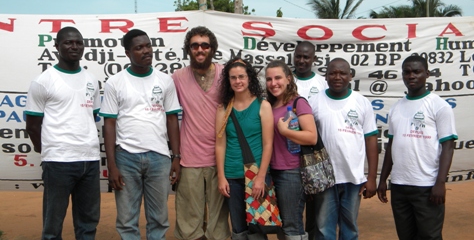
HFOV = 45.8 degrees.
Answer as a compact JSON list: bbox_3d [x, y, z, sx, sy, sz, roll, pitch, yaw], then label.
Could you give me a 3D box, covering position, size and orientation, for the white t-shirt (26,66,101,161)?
[{"bbox_3d":[-1.174,-0.044,3.780,0.480,0.640,0.290,-2,5,-28],"label":"white t-shirt"}]

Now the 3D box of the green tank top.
[{"bbox_3d":[0.045,0.126,3.920,0.300,0.570,0.230,0,2,7],"label":"green tank top"}]

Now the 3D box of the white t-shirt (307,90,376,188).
[{"bbox_3d":[0.740,0.117,3.980,0.510,0.670,0.300,0,4,3],"label":"white t-shirt"}]

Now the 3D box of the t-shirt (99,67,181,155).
[{"bbox_3d":[-0.680,-0.066,3.920,0.540,0.610,0.280,-1,4,-15],"label":"t-shirt"}]

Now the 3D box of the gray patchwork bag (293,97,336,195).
[{"bbox_3d":[0.555,0.180,3.970,0.310,0.690,0.140,-1,3,-24],"label":"gray patchwork bag"}]

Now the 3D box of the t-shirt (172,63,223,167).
[{"bbox_3d":[-0.278,-0.040,4.050,0.430,0.720,0.260,0,4,-3],"label":"t-shirt"}]

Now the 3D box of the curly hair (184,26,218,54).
[{"bbox_3d":[-0.255,-0.572,4.040,0.240,0.210,0.240,0,4,-3],"label":"curly hair"}]

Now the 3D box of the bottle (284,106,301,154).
[{"bbox_3d":[0.379,0.071,3.820,0.085,0.320,0.085,-6,4,0],"label":"bottle"}]

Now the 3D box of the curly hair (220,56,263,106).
[{"bbox_3d":[0.032,-0.270,3.940,0.320,0.350,0.260,0,2,5],"label":"curly hair"}]

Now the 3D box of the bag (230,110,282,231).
[{"bbox_3d":[0.134,0.346,3.850,0.340,0.820,0.180,0,4,-3],"label":"bag"}]

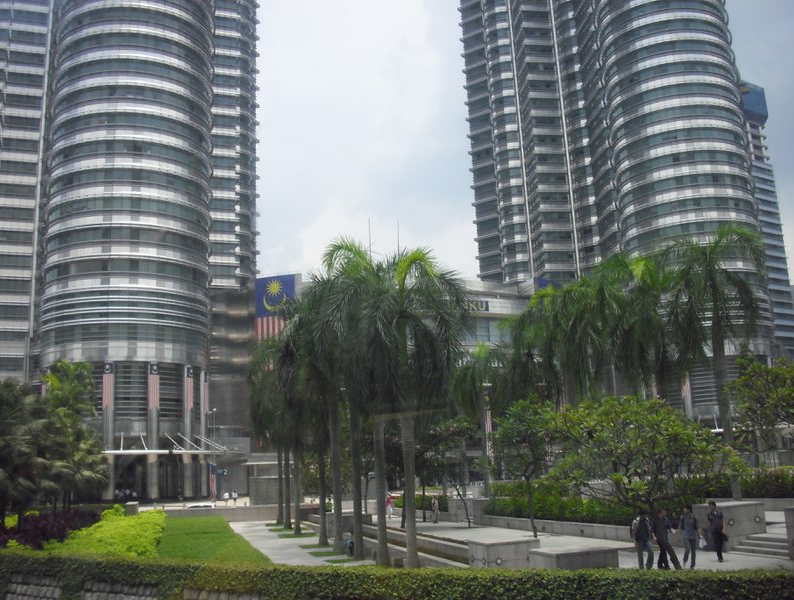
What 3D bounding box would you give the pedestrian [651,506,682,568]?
[{"bbox_3d":[7.098,6.380,23.367,0.640,1.570,0.520,1,-13,-13],"label":"pedestrian"}]

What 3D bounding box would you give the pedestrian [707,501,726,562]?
[{"bbox_3d":[9.000,6.593,24.979,0.520,1.680,0.420,-7,-13,23],"label":"pedestrian"}]

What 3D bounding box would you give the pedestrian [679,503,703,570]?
[{"bbox_3d":[7.857,6.364,23.682,0.580,1.710,0.450,-8,-14,27],"label":"pedestrian"}]

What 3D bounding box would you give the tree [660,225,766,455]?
[{"bbox_3d":[15.419,2.794,41.412,4.700,13.260,4.600,-2,-12,0],"label":"tree"}]

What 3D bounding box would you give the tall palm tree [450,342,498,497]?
[{"bbox_3d":[6.587,9.193,67.281,4.100,12.030,4.100,-2,-12,0],"label":"tall palm tree"}]

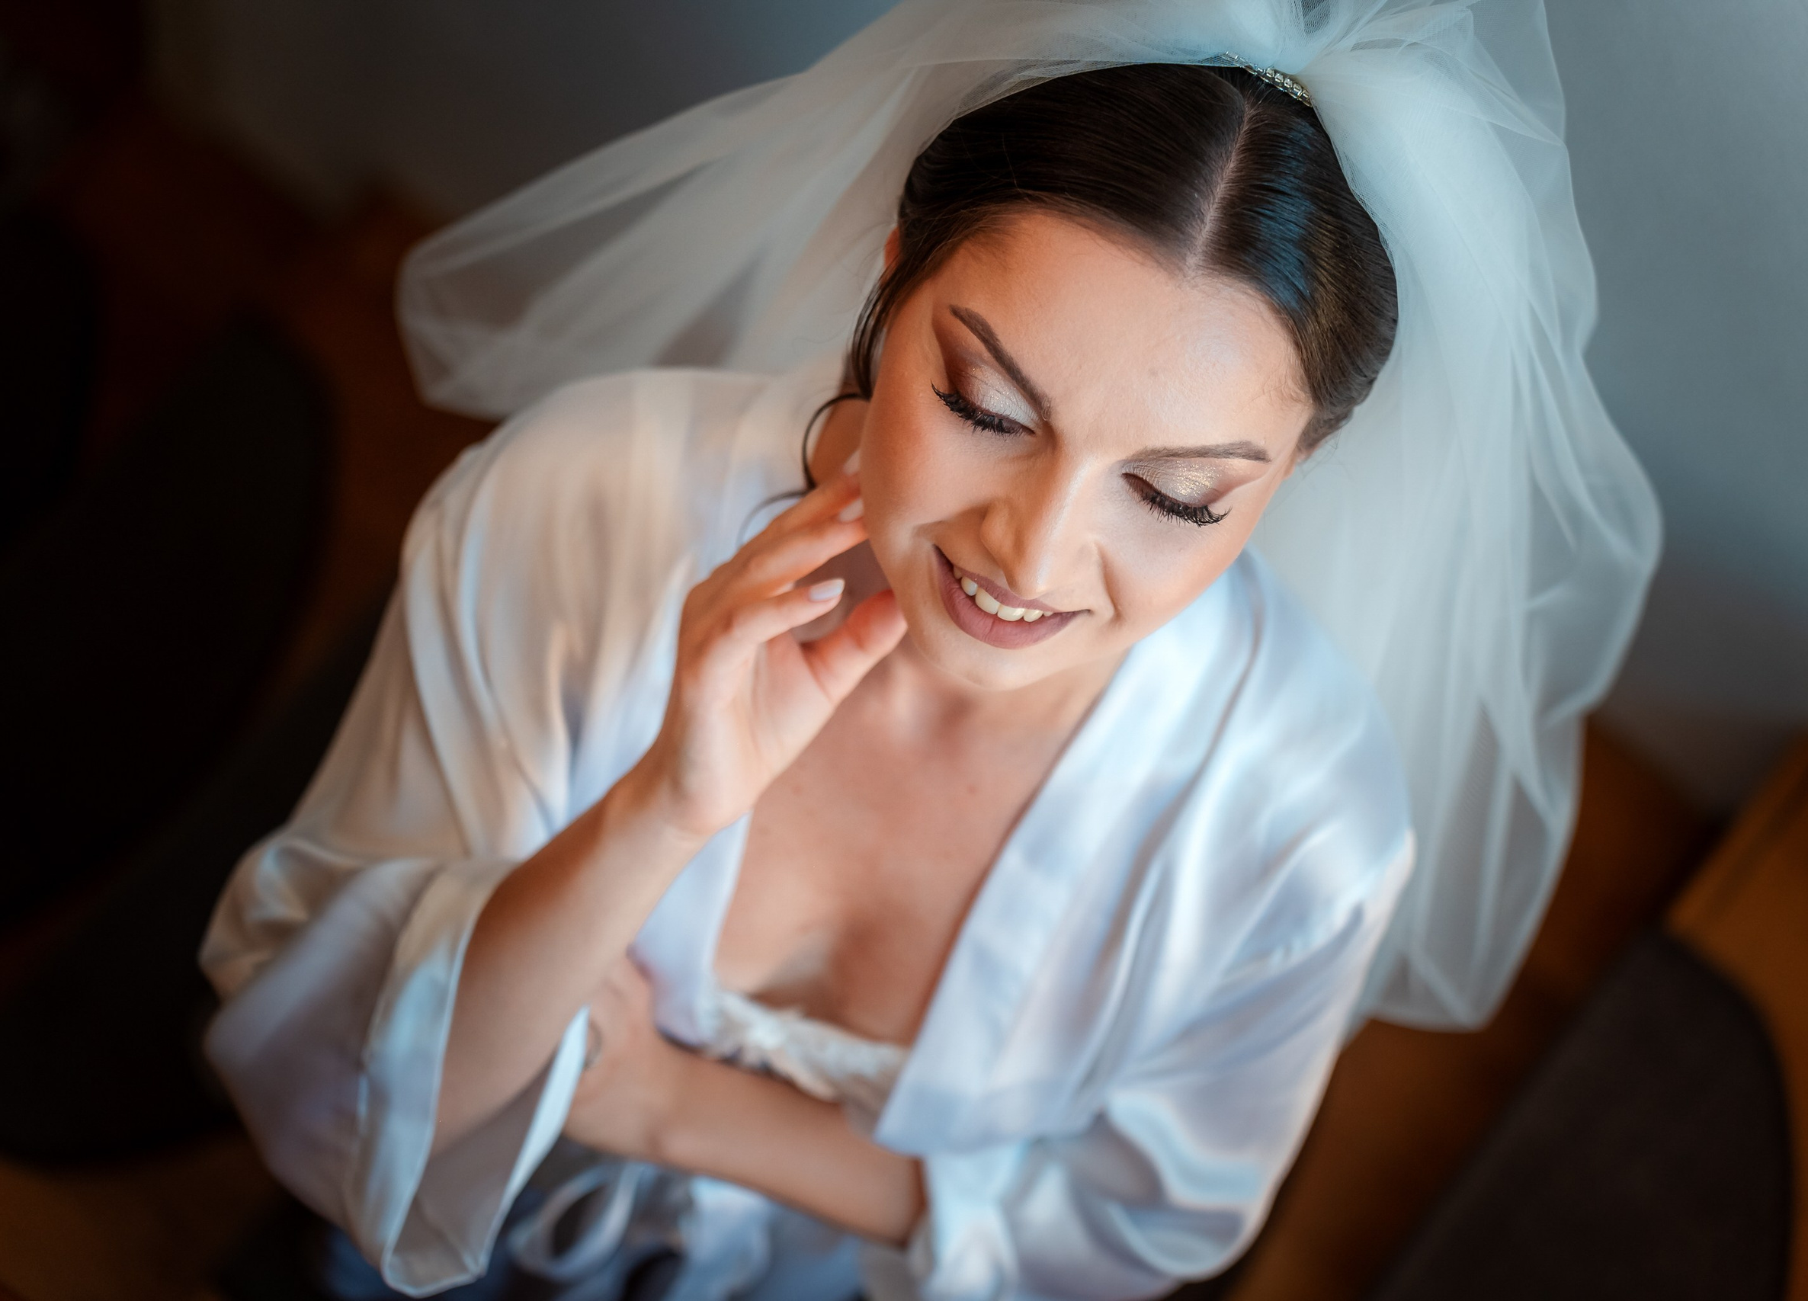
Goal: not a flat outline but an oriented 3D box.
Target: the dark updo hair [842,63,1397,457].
[{"bbox_3d":[0.078,-0.132,1.417,0.174,0.190,0.200,21,31,-8],"label":"dark updo hair"}]

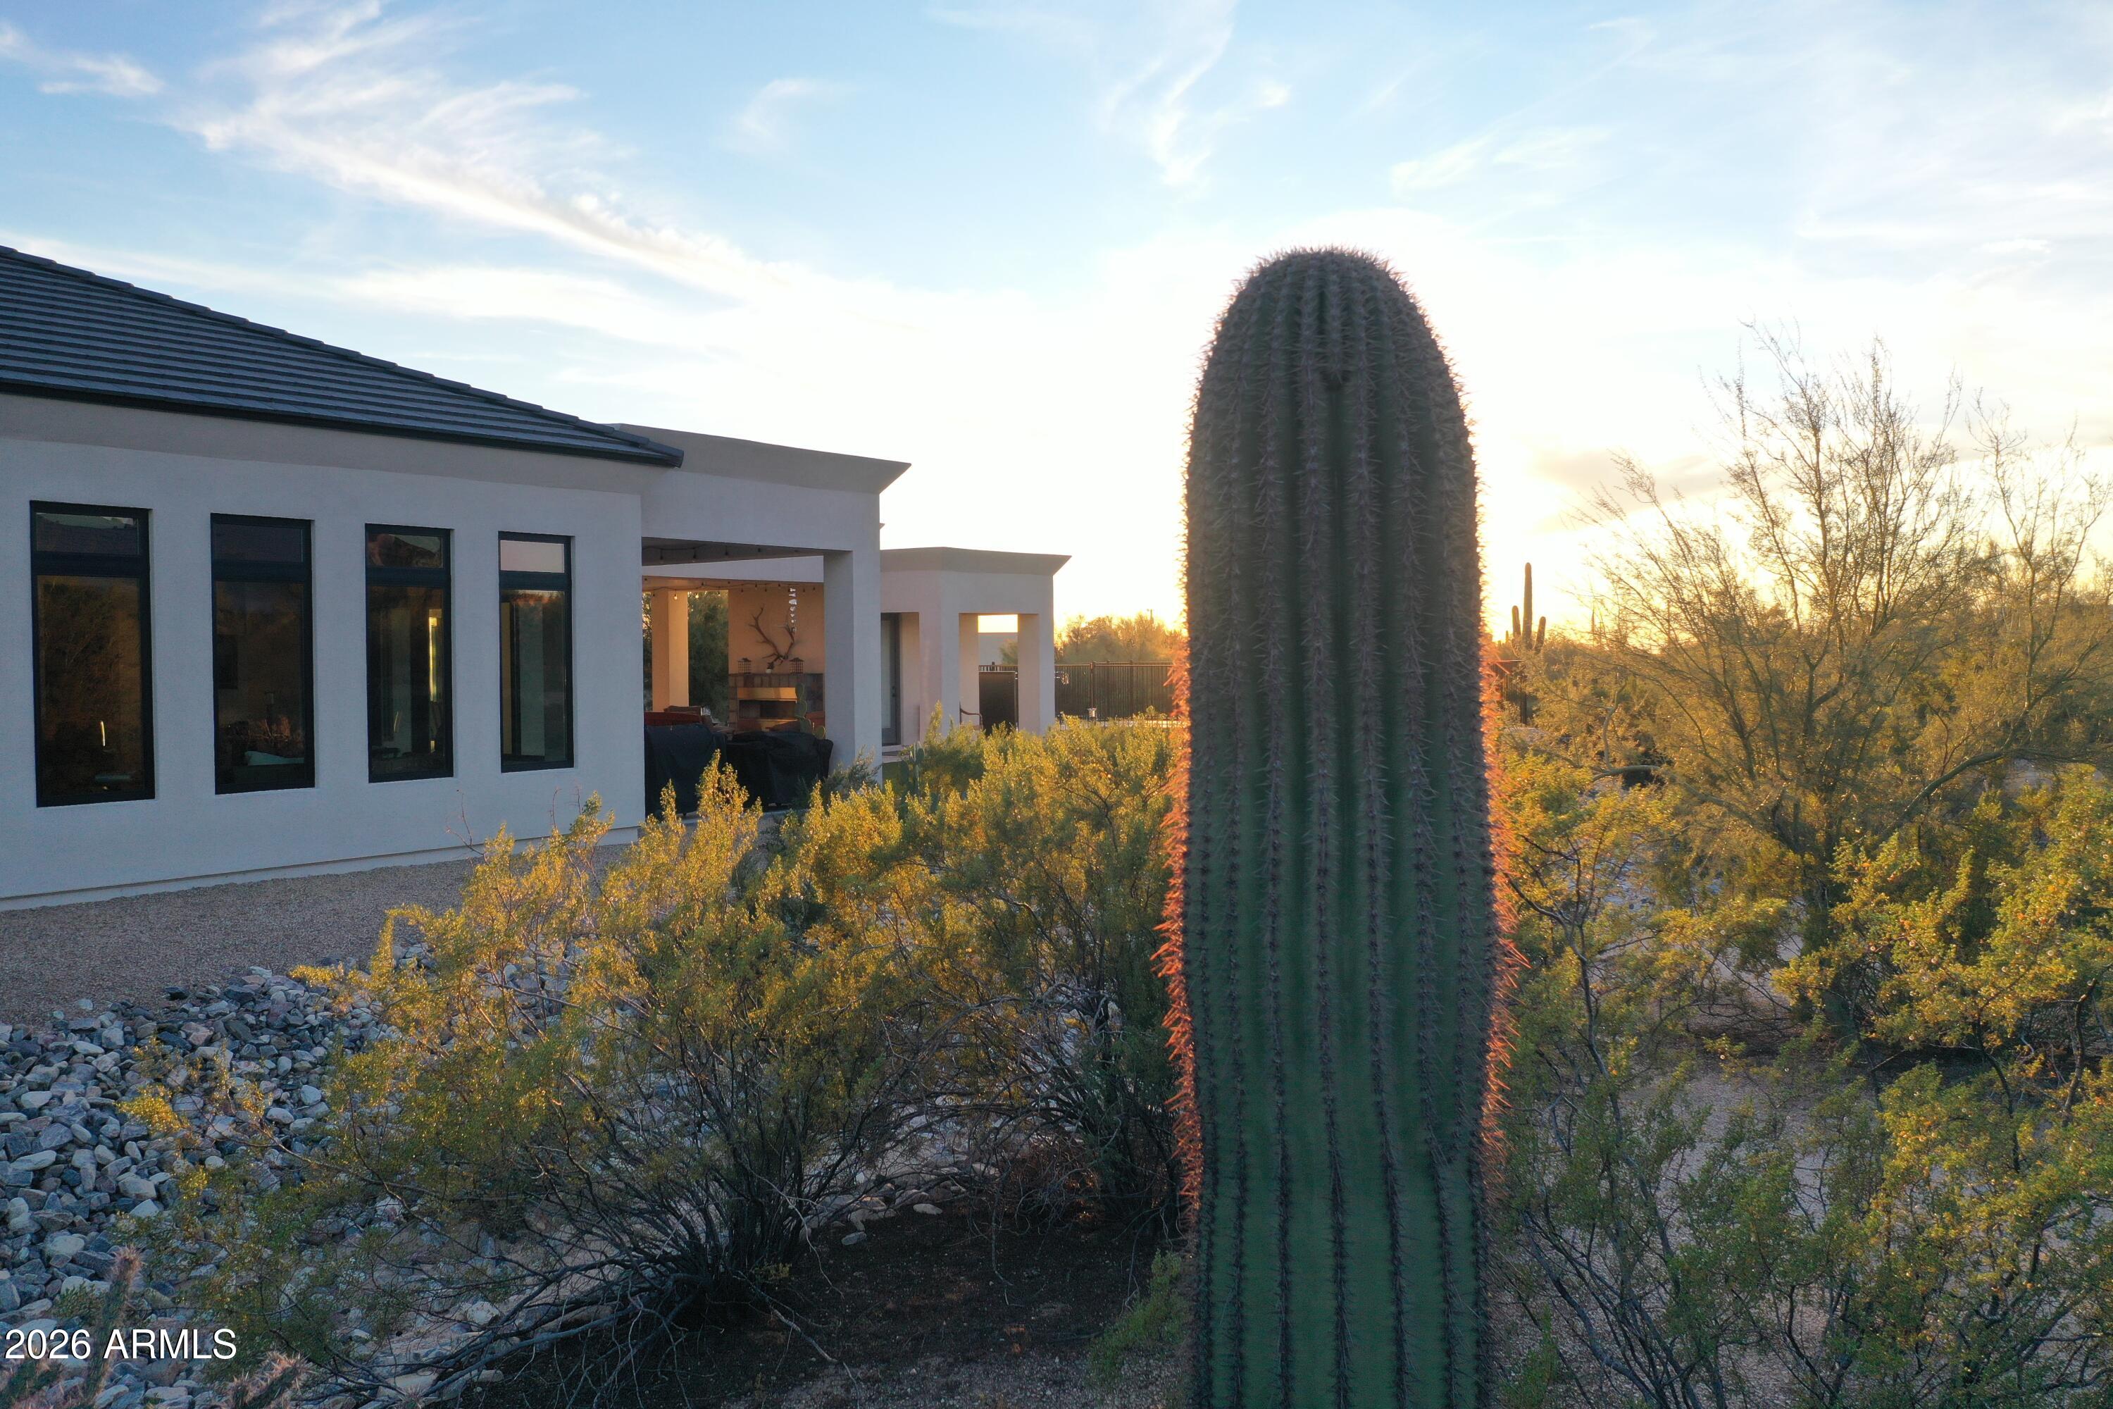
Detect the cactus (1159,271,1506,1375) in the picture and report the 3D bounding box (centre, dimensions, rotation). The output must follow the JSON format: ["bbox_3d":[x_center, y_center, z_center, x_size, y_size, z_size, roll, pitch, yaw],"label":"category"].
[{"bbox_3d":[0.386,0.820,2.280,0.460,2.900,0.460,0,2,0],"label":"cactus"}]

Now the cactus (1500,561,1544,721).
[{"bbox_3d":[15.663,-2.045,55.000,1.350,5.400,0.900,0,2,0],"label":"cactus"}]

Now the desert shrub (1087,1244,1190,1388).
[{"bbox_3d":[0.285,1.930,5.200,0.400,0.430,0.380,0,2,0],"label":"desert shrub"}]

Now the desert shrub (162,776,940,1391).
[{"bbox_3d":[-1.760,1.190,5.750,2.600,1.870,2.100,0,2,0],"label":"desert shrub"}]

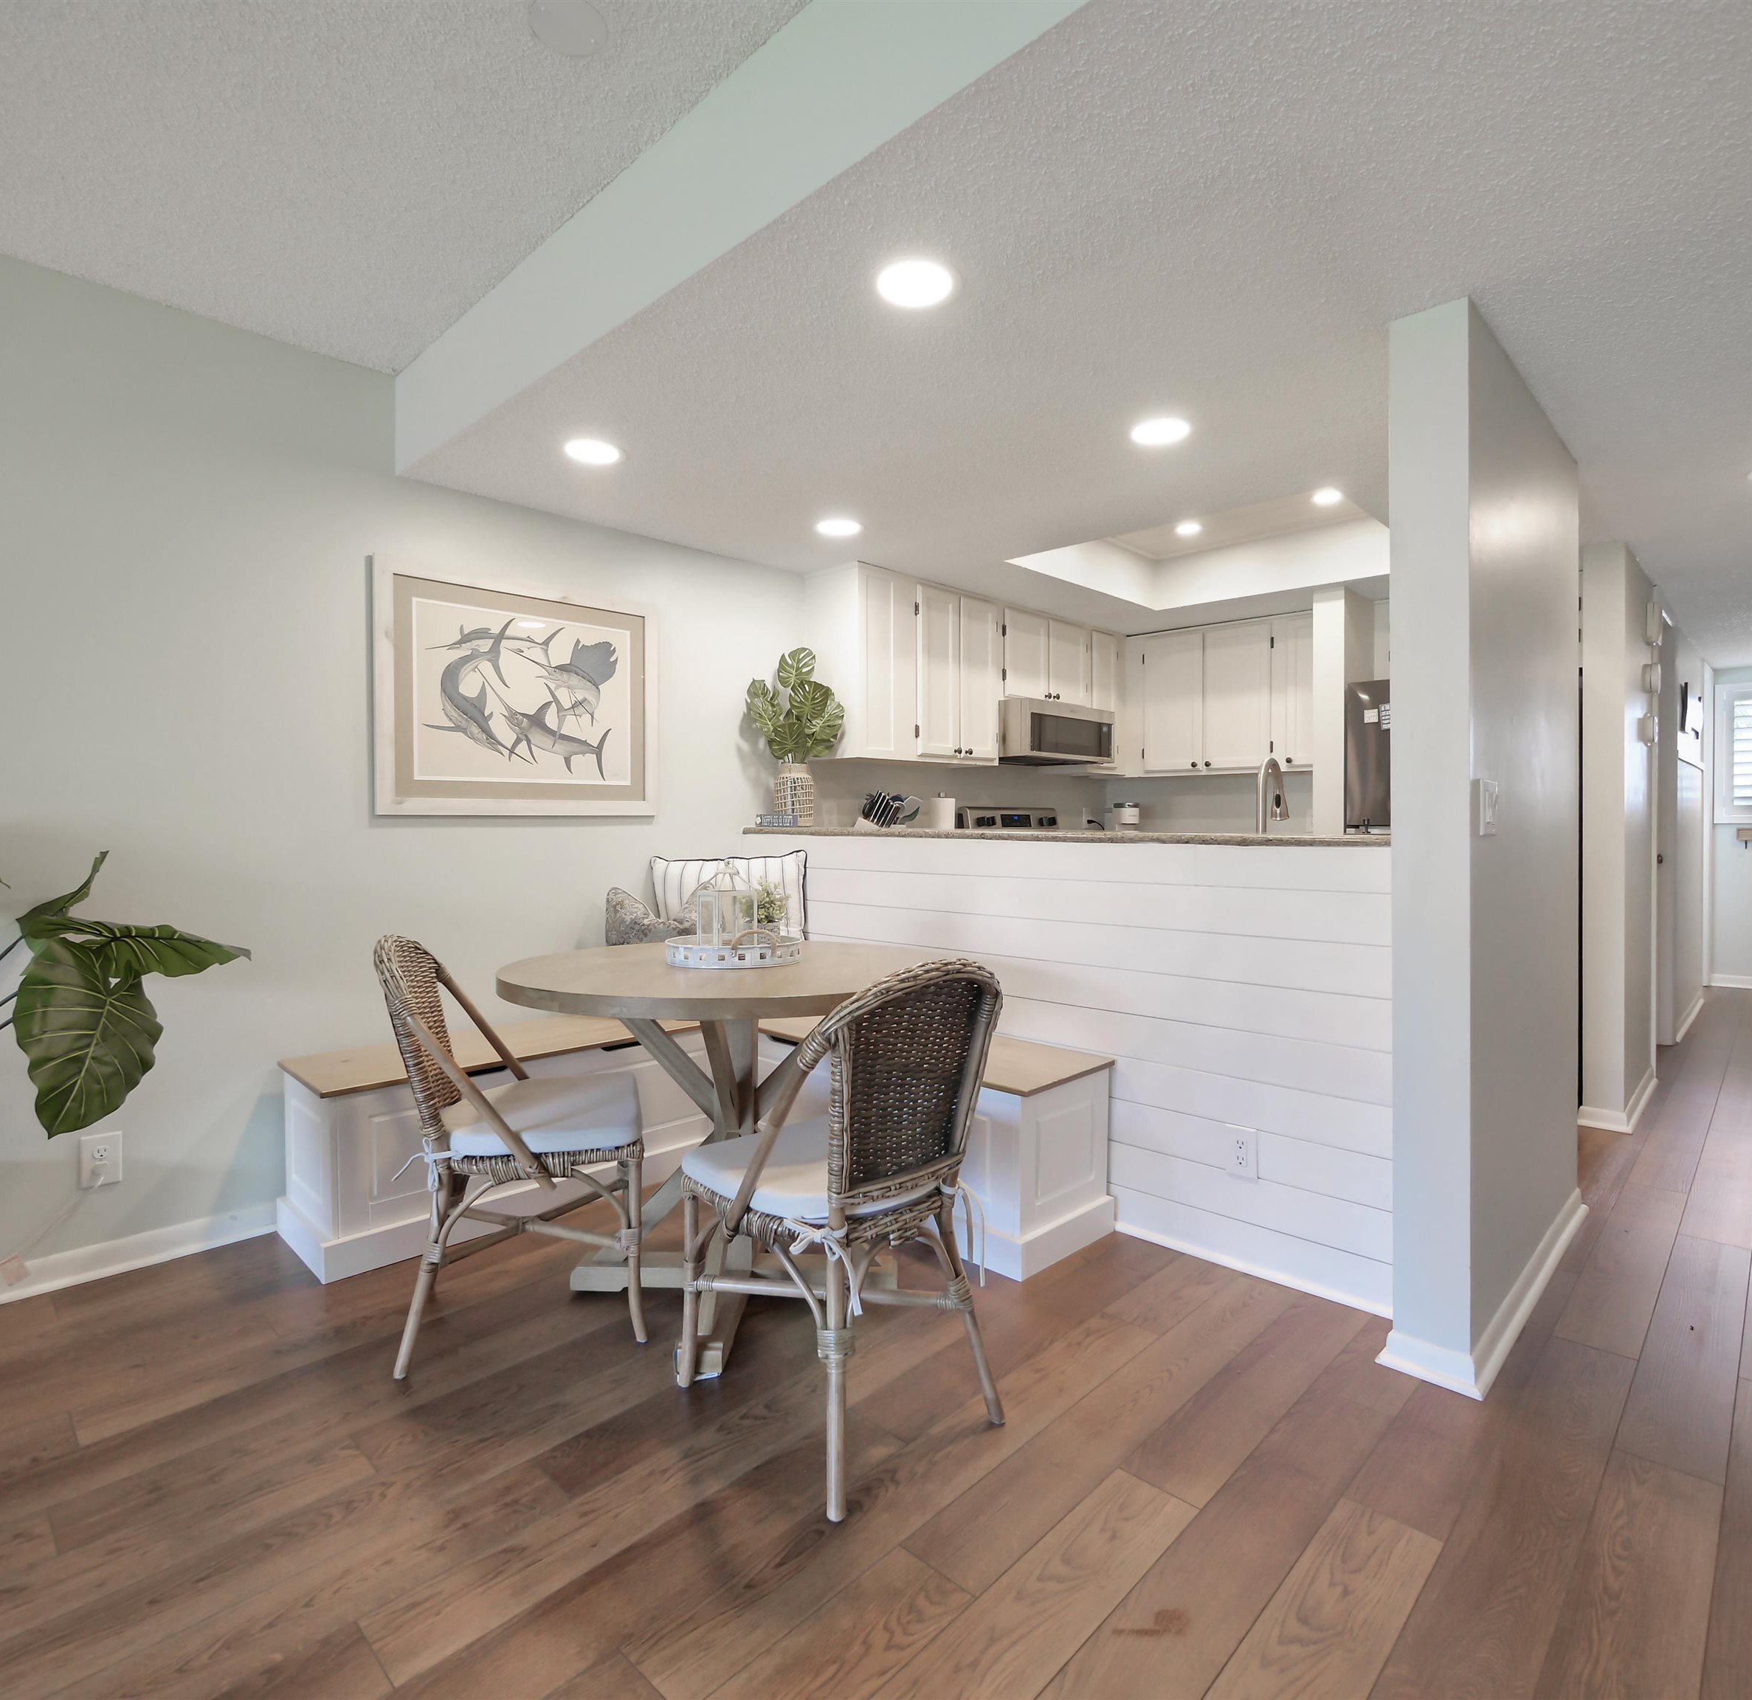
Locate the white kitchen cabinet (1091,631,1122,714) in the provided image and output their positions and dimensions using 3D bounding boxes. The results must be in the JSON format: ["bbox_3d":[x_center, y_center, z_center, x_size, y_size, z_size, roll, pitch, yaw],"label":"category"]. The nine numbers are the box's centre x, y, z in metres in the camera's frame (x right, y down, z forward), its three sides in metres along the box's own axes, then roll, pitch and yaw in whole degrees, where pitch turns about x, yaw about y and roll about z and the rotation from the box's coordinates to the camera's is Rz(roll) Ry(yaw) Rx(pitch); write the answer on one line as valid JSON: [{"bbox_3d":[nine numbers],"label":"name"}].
[{"bbox_3d":[1.134,-0.791,5.033,0.330,0.750,0.330,-2,2,-45],"label":"white kitchen cabinet"}]

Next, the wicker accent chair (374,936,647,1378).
[{"bbox_3d":[-0.781,0.611,2.053,0.540,0.870,0.470,-1,1,-16],"label":"wicker accent chair"}]

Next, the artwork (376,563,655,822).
[{"bbox_3d":[-1.136,-0.492,3.005,0.927,0.760,0.030,-2,2,-45],"label":"artwork"}]

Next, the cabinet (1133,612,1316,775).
[{"bbox_3d":[1.888,-0.781,4.753,0.340,0.770,1.130,-2,2,-45],"label":"cabinet"}]

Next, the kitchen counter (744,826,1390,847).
[{"bbox_3d":[0.396,-0.041,2.889,0.380,0.032,2.320,-2,2,-45],"label":"kitchen counter"}]

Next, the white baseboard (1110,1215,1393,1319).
[{"bbox_3d":[0.877,1.000,2.213,0.022,0.034,0.670,-2,2,-45],"label":"white baseboard"}]

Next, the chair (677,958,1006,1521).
[{"bbox_3d":[-0.076,0.608,1.718,0.470,0.870,0.540,-2,2,-39],"label":"chair"}]

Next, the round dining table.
[{"bbox_3d":[-0.342,0.653,2.167,0.990,0.768,0.990,-1,1,0],"label":"round dining table"}]

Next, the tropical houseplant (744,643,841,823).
[{"bbox_3d":[-0.298,-0.411,3.536,0.370,0.690,0.360,-2,2,-45],"label":"tropical houseplant"}]

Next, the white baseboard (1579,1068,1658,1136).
[{"bbox_3d":[2.836,0.912,3.485,0.900,0.092,0.150,-2,2,-45],"label":"white baseboard"}]

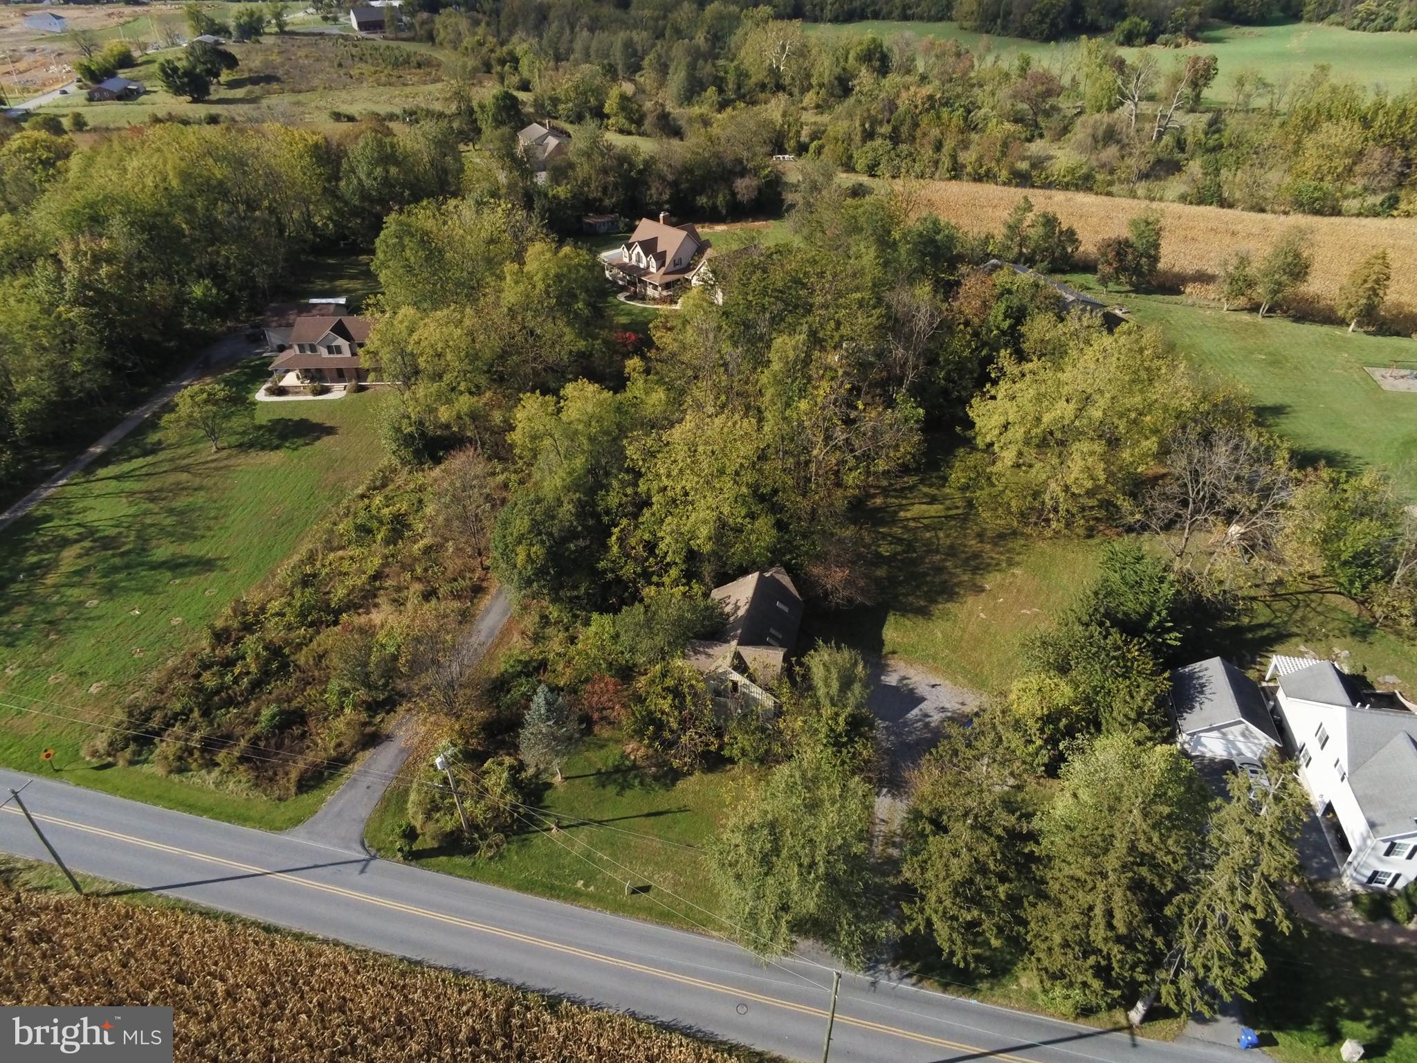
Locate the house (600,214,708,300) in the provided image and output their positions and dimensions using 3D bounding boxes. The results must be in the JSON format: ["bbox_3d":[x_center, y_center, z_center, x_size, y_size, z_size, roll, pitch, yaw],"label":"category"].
[{"bbox_3d":[-7.798,-47.444,161.437,13.600,9.200,15.200,-27,43,-31],"label":"house"}]

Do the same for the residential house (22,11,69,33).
[{"bbox_3d":[-289.043,-222.515,411.281,15.500,7.800,9.000,2,36,5],"label":"residential house"}]

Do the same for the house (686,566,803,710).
[{"bbox_3d":[2.971,9.282,77.510,8.200,6.800,12.800,6,36,10],"label":"house"}]

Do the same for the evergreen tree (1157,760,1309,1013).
[{"bbox_3d":[25.935,19.638,49.283,7.200,22.200,7.200,-1,35,0],"label":"evergreen tree"}]

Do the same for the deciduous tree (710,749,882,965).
[{"bbox_3d":[5.628,21.047,60.114,11.000,15.500,10.600,-1,36,0],"label":"deciduous tree"}]

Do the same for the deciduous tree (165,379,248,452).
[{"bbox_3d":[-62.673,-14.105,117.489,10.000,8.500,9.600,-1,36,0],"label":"deciduous tree"}]

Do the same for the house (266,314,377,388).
[{"bbox_3d":[-52.757,-26.678,135.180,17.000,7.900,10.800,-1,36,0],"label":"house"}]

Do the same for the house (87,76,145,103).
[{"bbox_3d":[-178.517,-133.093,282.540,10.500,4.600,16.500,-4,36,-5],"label":"house"}]

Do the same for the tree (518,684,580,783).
[{"bbox_3d":[-11.354,14.597,67.954,4.680,9.570,4.680,-1,35,0],"label":"tree"}]

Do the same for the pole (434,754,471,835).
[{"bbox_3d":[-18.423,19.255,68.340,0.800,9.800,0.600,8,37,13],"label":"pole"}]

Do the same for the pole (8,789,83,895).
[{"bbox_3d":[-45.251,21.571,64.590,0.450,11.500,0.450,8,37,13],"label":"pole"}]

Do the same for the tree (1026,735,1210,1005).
[{"bbox_3d":[22.260,18.992,51.037,8.600,21.300,8.600,-1,35,0],"label":"tree"}]

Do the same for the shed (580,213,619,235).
[{"bbox_3d":[-19.809,-57.548,174.739,6.800,3.200,3.800,1,36,2],"label":"shed"}]

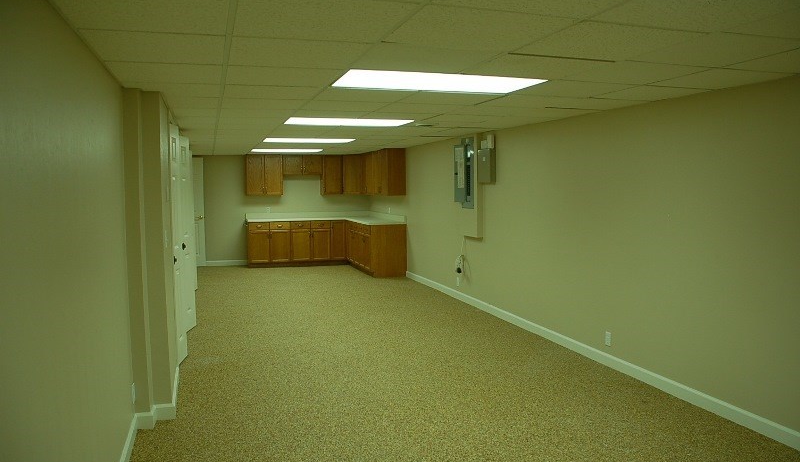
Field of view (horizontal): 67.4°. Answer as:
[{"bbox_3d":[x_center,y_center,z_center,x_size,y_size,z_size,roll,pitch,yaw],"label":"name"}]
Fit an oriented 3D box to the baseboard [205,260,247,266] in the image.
[{"bbox_3d":[-3.308,0.614,11.477,0.754,0.110,0.018,-2,4,-18],"label":"baseboard"}]

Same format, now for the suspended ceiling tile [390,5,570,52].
[{"bbox_3d":[0.292,-0.803,2.405,0.615,0.020,0.600,-2,5,-18],"label":"suspended ceiling tile"}]

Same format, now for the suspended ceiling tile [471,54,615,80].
[{"bbox_3d":[0.716,-0.876,3.194,0.607,0.020,0.600,-2,4,-18],"label":"suspended ceiling tile"}]

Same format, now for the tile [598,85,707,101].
[{"bbox_3d":[1.719,-0.955,4.139,0.548,0.020,0.600,-2,4,-18],"label":"tile"}]

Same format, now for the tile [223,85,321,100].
[{"bbox_3d":[-0.851,-0.918,3.938,0.607,0.020,0.600,-2,4,-18],"label":"tile"}]

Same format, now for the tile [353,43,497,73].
[{"bbox_3d":[0.130,-0.851,2.977,0.605,0.020,0.600,-2,4,-18],"label":"tile"}]

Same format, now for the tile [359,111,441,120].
[{"bbox_3d":[-0.016,-1.041,5.432,0.615,0.020,0.600,-2,5,-18],"label":"tile"}]

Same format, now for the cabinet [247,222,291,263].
[{"bbox_3d":[-2.638,0.234,11.985,0.860,0.860,0.610,-2,5,-18],"label":"cabinet"}]

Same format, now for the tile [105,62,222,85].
[{"bbox_3d":[-1.245,-0.862,3.230,0.555,0.020,0.600,-2,4,-18],"label":"tile"}]

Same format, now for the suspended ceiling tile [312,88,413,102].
[{"bbox_3d":[-0.249,-0.933,4.109,0.615,0.020,0.600,-2,5,-18],"label":"suspended ceiling tile"}]

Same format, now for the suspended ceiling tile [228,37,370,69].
[{"bbox_3d":[-0.479,-0.829,2.790,0.605,0.020,0.600,-2,4,-18],"label":"suspended ceiling tile"}]

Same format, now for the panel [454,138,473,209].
[{"bbox_3d":[0.821,-0.715,7.453,0.080,0.863,0.602,-2,4,-18],"label":"panel"}]

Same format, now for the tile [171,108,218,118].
[{"bbox_3d":[-1.694,-0.986,4.942,0.352,0.020,0.600,-2,4,-18],"label":"tile"}]

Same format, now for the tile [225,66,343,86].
[{"bbox_3d":[-0.662,-0.869,3.354,0.615,0.020,0.600,-2,5,-18],"label":"tile"}]

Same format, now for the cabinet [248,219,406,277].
[{"bbox_3d":[-1.494,0.293,11.151,2.455,0.874,2.573,-2,4,-18],"label":"cabinet"}]

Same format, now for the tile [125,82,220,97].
[{"bbox_3d":[-1.409,-0.891,3.743,0.560,0.020,0.600,-2,5,-18],"label":"tile"}]

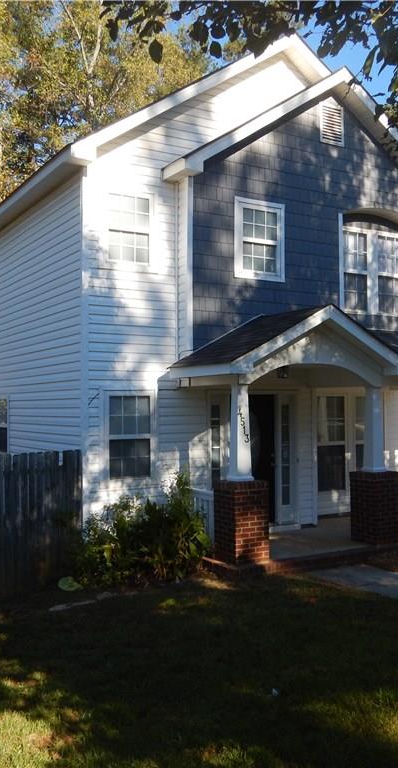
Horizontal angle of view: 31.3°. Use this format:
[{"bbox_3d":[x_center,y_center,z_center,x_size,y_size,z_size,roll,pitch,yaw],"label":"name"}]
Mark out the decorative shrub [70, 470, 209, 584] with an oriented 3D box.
[{"bbox_3d":[-0.769,1.896,9.550,1.609,1.353,0.850,1,-2,-32],"label":"decorative shrub"}]

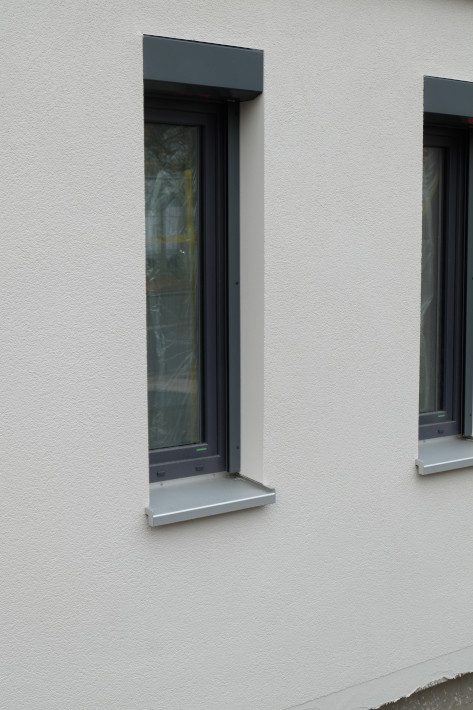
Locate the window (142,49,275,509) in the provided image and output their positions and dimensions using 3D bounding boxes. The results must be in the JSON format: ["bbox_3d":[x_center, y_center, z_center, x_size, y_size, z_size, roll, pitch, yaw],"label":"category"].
[{"bbox_3d":[-0.150,-0.264,3.651,0.532,1.669,0.252,-5,8,-35],"label":"window"}]

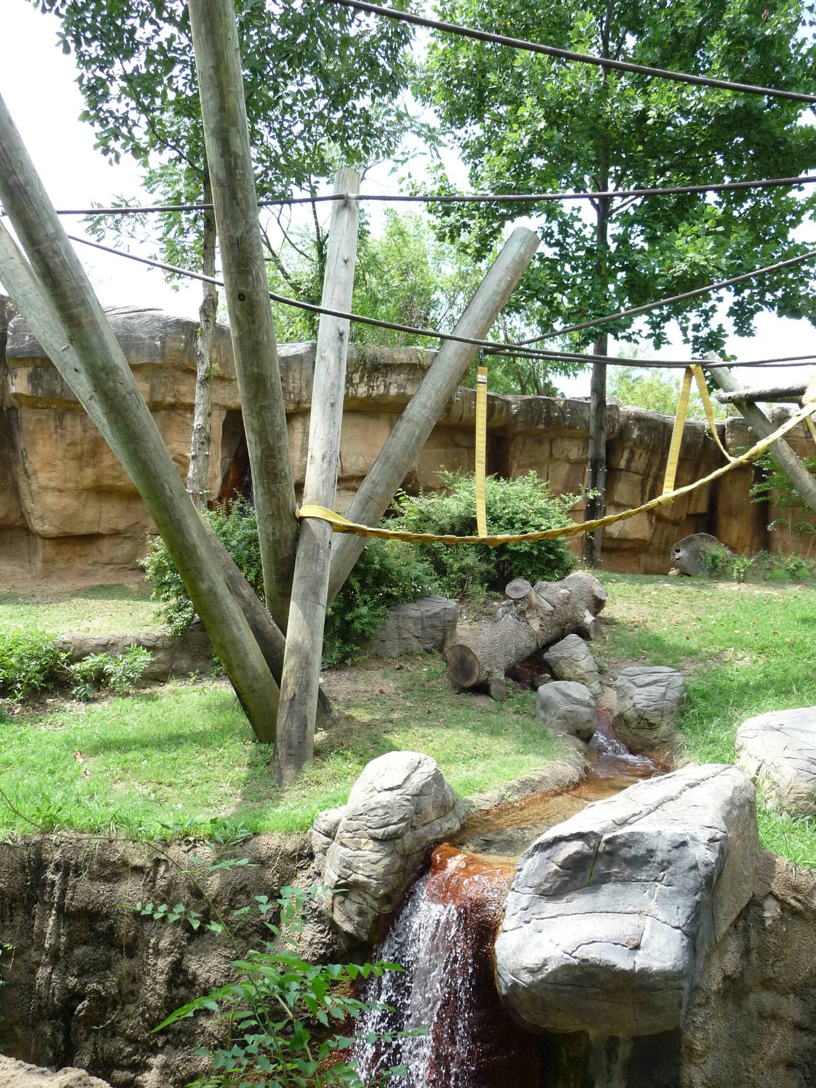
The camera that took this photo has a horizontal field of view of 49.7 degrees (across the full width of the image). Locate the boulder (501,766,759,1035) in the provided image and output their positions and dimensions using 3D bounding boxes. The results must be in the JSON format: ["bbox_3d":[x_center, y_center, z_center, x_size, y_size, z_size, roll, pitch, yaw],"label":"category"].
[{"bbox_3d":[1.341,1.881,5.150,1.100,1.000,1.700,3,3,35],"label":"boulder"}]

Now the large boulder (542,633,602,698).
[{"bbox_3d":[1.927,1.402,10.300,0.680,0.680,0.600,2,3,15],"label":"large boulder"}]

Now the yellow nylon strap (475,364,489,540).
[{"bbox_3d":[0.626,-0.781,7.500,0.085,1.460,0.030,1,3,-5],"label":"yellow nylon strap"}]

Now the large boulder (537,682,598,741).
[{"bbox_3d":[1.632,1.714,9.100,0.620,0.550,0.550,2,3,10],"label":"large boulder"}]

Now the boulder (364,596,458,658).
[{"bbox_3d":[0.020,1.108,11.900,1.200,0.750,0.800,1,3,-5],"label":"boulder"}]

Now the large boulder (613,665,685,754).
[{"bbox_3d":[2.366,1.607,8.650,0.680,0.750,0.650,2,3,15],"label":"large boulder"}]

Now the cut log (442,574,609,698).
[{"bbox_3d":[1.653,1.061,11.396,0.750,0.800,3.200,3,15,38],"label":"cut log"}]

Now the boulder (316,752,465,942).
[{"bbox_3d":[-0.097,1.927,5.800,0.850,1.000,0.800,2,3,25],"label":"boulder"}]

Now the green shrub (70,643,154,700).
[{"bbox_3d":[-3.427,1.466,10.200,0.950,0.600,0.600,0,3,-15],"label":"green shrub"}]

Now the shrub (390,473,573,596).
[{"bbox_3d":[1.164,-0.189,13.800,2.750,1.950,2.100,1,3,5],"label":"shrub"}]

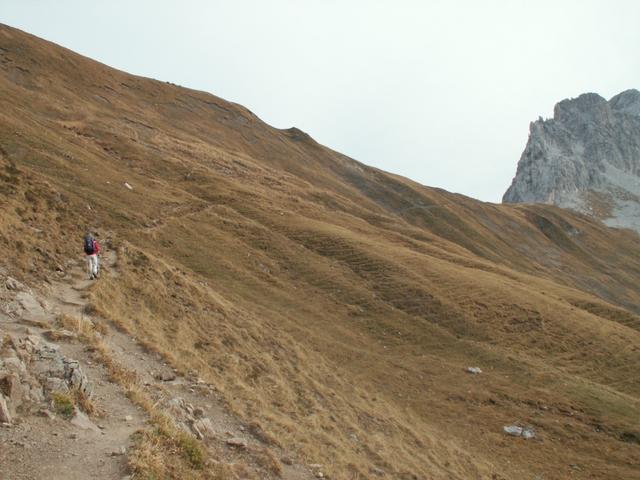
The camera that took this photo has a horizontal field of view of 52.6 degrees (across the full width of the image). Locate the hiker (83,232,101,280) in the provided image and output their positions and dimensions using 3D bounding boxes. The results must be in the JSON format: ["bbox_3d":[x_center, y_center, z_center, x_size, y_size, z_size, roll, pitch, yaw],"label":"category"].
[{"bbox_3d":[-8.250,0.600,23.400,0.570,1.720,0.520,0,0,3],"label":"hiker"}]

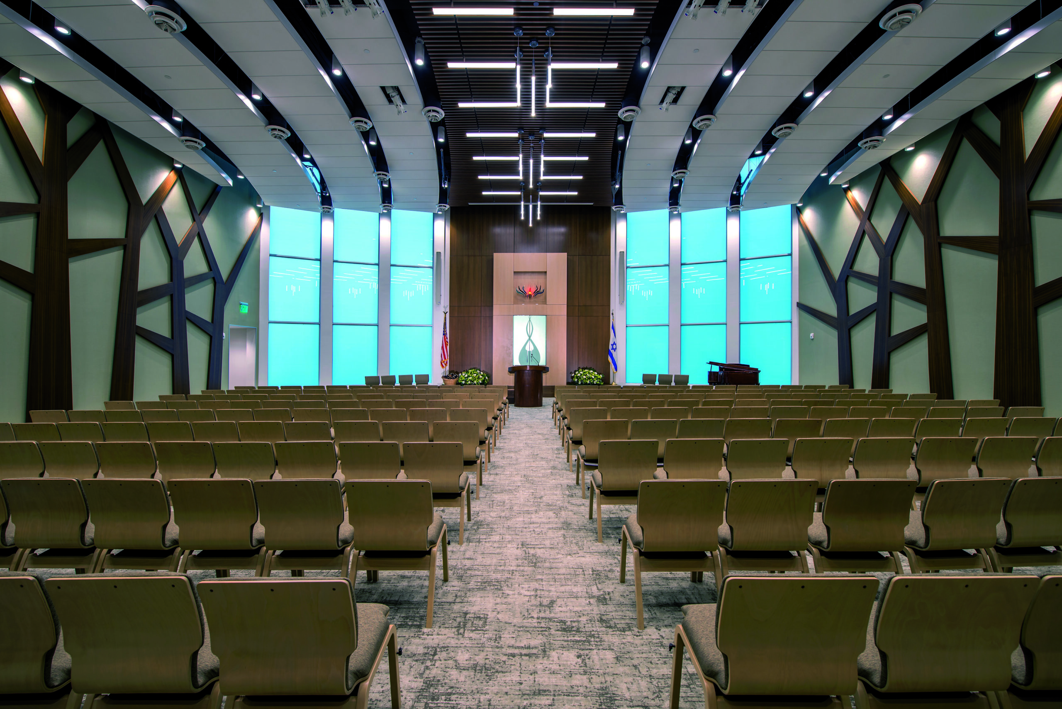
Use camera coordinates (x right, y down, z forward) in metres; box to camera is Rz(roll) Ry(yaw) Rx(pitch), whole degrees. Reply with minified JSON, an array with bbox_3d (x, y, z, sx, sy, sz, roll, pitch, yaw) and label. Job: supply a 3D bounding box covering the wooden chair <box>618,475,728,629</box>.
[{"bbox_3d":[0.850,1.123,2.565,0.515,0.835,0.550,0,0,0],"label":"wooden chair"}]

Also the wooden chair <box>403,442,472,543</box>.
[{"bbox_3d":[-0.786,1.115,3.553,0.498,0.830,0.533,0,0,0],"label":"wooden chair"}]

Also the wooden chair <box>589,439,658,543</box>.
[{"bbox_3d":[0.805,1.123,3.640,0.515,0.835,0.550,0,0,0],"label":"wooden chair"}]

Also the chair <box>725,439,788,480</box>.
[{"bbox_3d":[1.896,1.115,3.659,0.498,0.830,0.533,0,0,0],"label":"chair"}]

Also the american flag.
[{"bbox_3d":[-3.155,-0.528,15.100,0.310,2.140,0.280,0,0,0],"label":"american flag"}]

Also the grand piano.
[{"bbox_3d":[6.537,0.886,13.287,1.510,1.288,1.611,0,0,26],"label":"grand piano"}]

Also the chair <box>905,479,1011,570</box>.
[{"bbox_3d":[2.402,1.108,2.522,0.500,0.830,0.550,0,0,-5],"label":"chair"}]

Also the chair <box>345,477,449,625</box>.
[{"bbox_3d":[-0.808,1.115,2.575,0.505,0.825,0.545,0,0,0],"label":"chair"}]

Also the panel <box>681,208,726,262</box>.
[{"bbox_3d":[6.980,-4.771,16.695,1.685,2.100,0.060,0,0,23],"label":"panel"}]

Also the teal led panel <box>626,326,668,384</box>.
[{"bbox_3d":[4.345,0.010,15.451,1.520,2.154,0.081,0,0,16],"label":"teal led panel"}]

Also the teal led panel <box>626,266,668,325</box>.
[{"bbox_3d":[4.310,-2.155,15.260,1.500,2.150,0.080,0,0,19],"label":"teal led panel"}]

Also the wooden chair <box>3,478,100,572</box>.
[{"bbox_3d":[-2.700,1.123,2.550,0.515,0.835,0.550,0,0,3],"label":"wooden chair"}]

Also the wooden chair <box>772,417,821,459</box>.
[{"bbox_3d":[2.904,1.115,4.706,0.498,0.830,0.533,0,0,0],"label":"wooden chair"}]

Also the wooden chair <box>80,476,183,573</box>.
[{"bbox_3d":[-2.292,1.108,2.572,0.500,0.830,0.550,0,0,3],"label":"wooden chair"}]

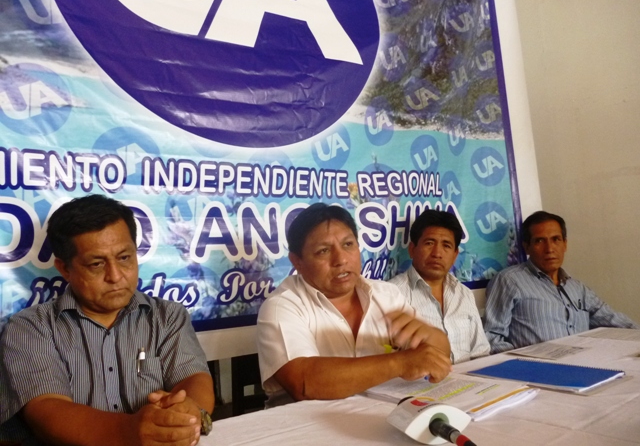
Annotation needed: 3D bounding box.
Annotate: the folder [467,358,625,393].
[{"bbox_3d":[0.558,0.377,1.294,0.212,0.013,0.299,-1,-6,-36],"label":"folder"}]

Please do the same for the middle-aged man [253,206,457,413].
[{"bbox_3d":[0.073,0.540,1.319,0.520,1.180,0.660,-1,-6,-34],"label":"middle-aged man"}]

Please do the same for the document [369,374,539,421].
[{"bbox_3d":[0.286,0.390,1.180,0.215,0.020,0.303,-1,-6,-37],"label":"document"}]

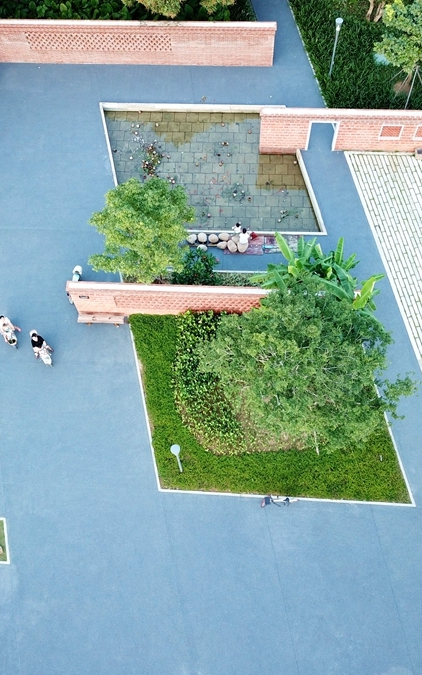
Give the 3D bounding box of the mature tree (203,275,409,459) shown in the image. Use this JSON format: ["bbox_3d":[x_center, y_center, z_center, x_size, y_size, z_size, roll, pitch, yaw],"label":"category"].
[{"bbox_3d":[3.351,1.198,24.106,7.000,6.000,6.300,2,67,3],"label":"mature tree"}]

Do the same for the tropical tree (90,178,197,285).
[{"bbox_3d":[-2.605,-3.653,26.601,4.000,5.600,4.000,2,67,3],"label":"tropical tree"}]

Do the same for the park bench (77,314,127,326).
[{"bbox_3d":[-4.525,-0.645,28.175,1.900,0.440,0.380,2,67,3],"label":"park bench"}]

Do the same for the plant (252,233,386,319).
[{"bbox_3d":[4.237,-2.297,26.946,5.000,3.500,3.400,2,67,3],"label":"plant"}]

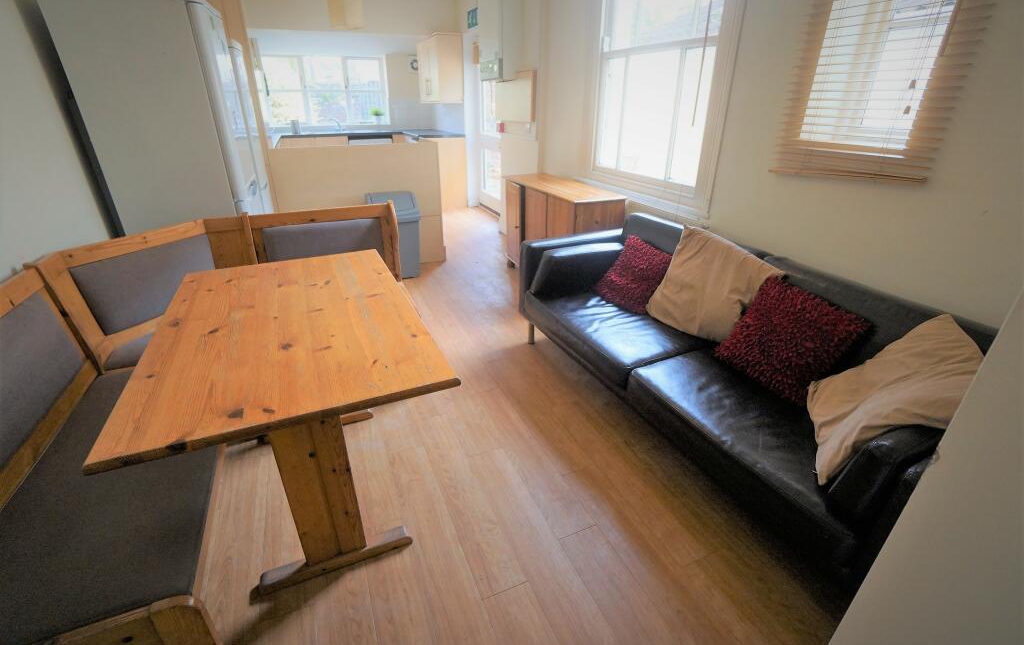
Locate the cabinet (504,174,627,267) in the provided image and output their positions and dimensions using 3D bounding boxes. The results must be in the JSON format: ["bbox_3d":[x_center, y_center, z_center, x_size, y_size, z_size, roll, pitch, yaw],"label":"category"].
[{"bbox_3d":[0.350,-0.730,3.557,0.430,0.760,1.130,-12,29,-23],"label":"cabinet"}]

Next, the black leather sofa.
[{"bbox_3d":[0.870,0.097,1.974,0.850,0.740,2.050,-12,29,-23],"label":"black leather sofa"}]

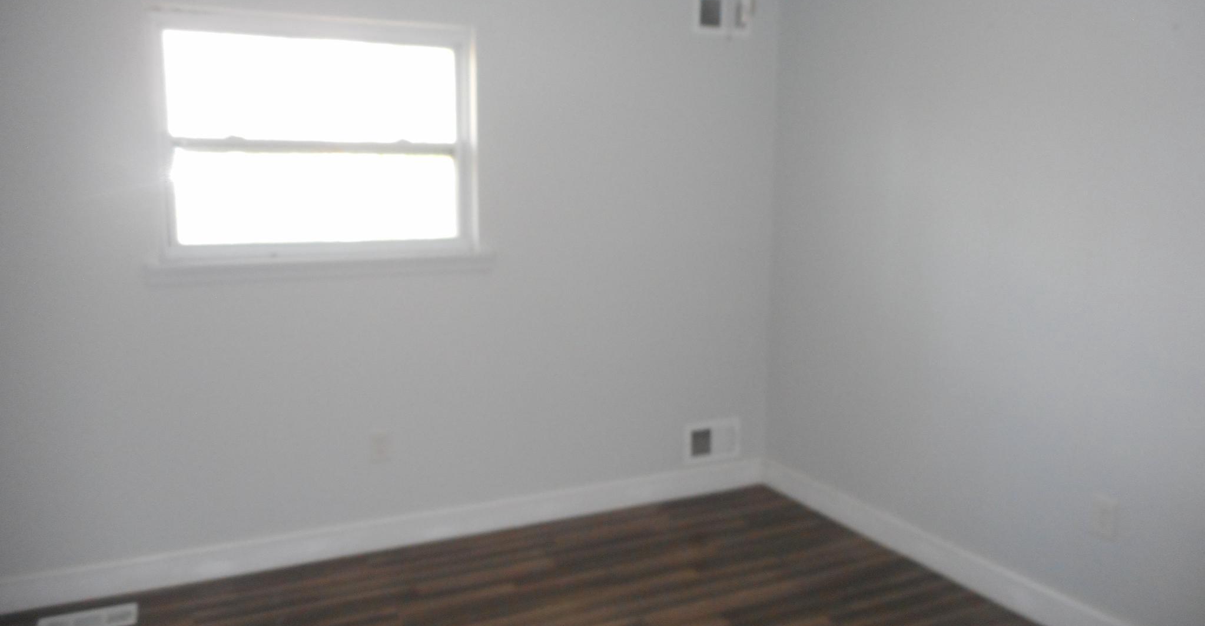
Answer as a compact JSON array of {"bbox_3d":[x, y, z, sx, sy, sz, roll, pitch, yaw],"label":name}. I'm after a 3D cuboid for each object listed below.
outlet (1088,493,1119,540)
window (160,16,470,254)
[{"bbox_3d":[1.482,0.605,2.580,0.012,0.120,0.077,-4,9,-24],"label":"outlet"},{"bbox_3d":[-1.014,-0.637,3.199,1.110,0.860,0.090,-4,9,-24],"label":"window"}]

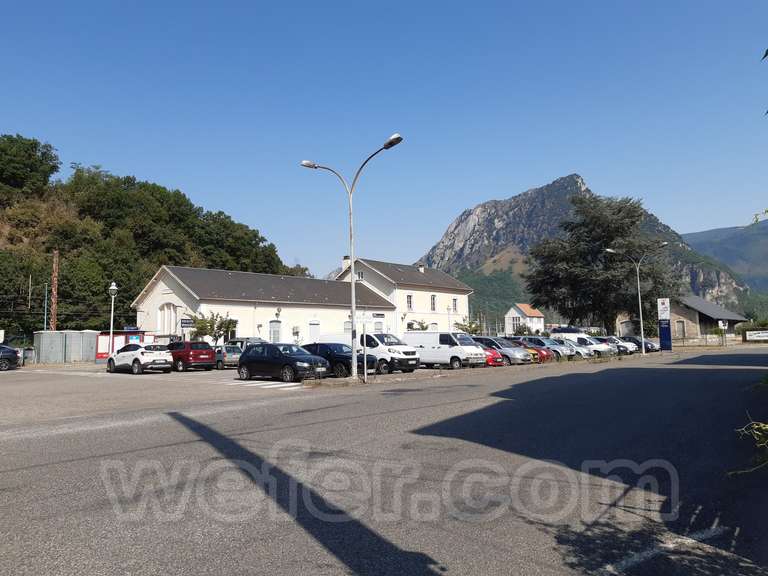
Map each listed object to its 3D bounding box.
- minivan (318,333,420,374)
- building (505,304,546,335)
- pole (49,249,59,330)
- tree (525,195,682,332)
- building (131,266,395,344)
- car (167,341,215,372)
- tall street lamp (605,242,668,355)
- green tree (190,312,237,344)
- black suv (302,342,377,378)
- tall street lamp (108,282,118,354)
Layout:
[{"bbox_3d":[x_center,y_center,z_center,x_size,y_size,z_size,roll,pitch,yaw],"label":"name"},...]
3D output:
[{"bbox_3d":[-0.735,3.069,27.448,5.024,1.895,1.950,-5,-7,40],"label":"minivan"},{"bbox_3d":[26.650,6.946,108.986,4.510,7.790,7.020,-6,-7,41],"label":"building"},{"bbox_3d":[-27.857,1.546,48.659,0.370,9.430,0.370,-5,-7,41],"label":"pole"},{"bbox_3d":[27.025,-2.060,72.000,18.000,18.980,18.000,-1,-5,0],"label":"tree"},{"bbox_3d":[-10.666,2.892,57.272,10.870,8.250,23.970,-6,-7,41],"label":"building"},{"bbox_3d":[-11.416,3.853,32.832,4.446,1.620,1.820,-6,-7,44],"label":"car"},{"bbox_3d":[21.066,0.919,47.828,4.600,8.740,0.400,-6,-7,41],"label":"tall street lamp"},{"bbox_3d":[-11.504,3.449,39.138,3.000,3.500,3.100,-5,-7,41],"label":"green tree"},{"bbox_3d":[-2.284,3.214,26.164,4.300,1.550,1.820,-6,-7,41],"label":"black suv"},{"bbox_3d":[-17.684,2.522,37.500,0.560,5.730,0.560,-1,-5,0],"label":"tall street lamp"}]

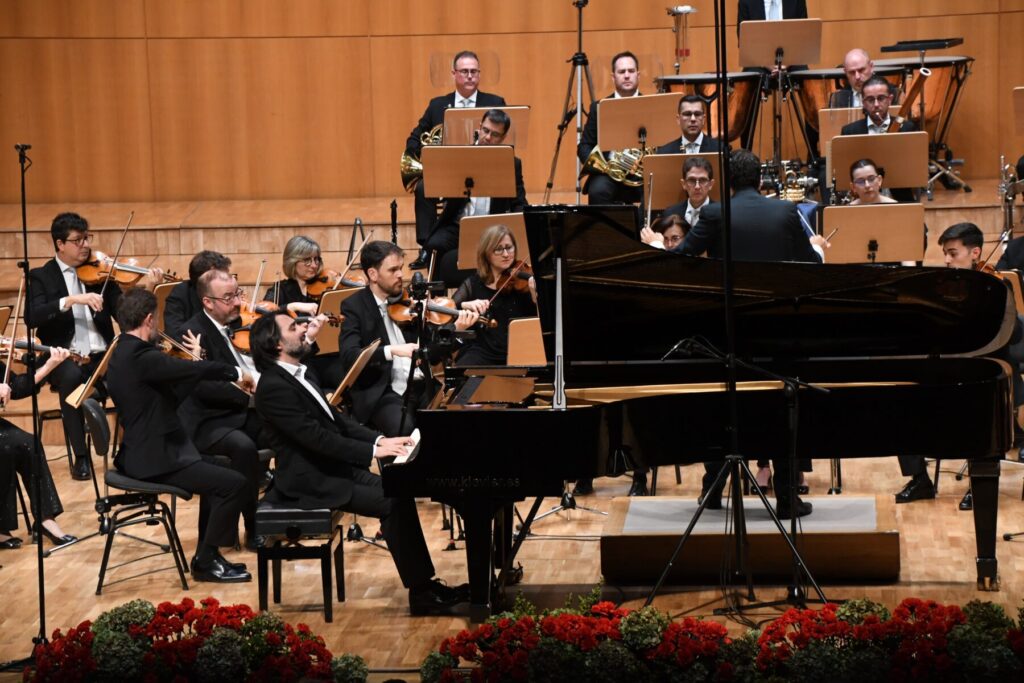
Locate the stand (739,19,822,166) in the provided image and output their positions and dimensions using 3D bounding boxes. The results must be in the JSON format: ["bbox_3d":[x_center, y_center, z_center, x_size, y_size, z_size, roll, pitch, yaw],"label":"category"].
[{"bbox_3d":[1.776,-1.470,28.200,0.540,1.280,0.480,-1,8,4],"label":"stand"}]

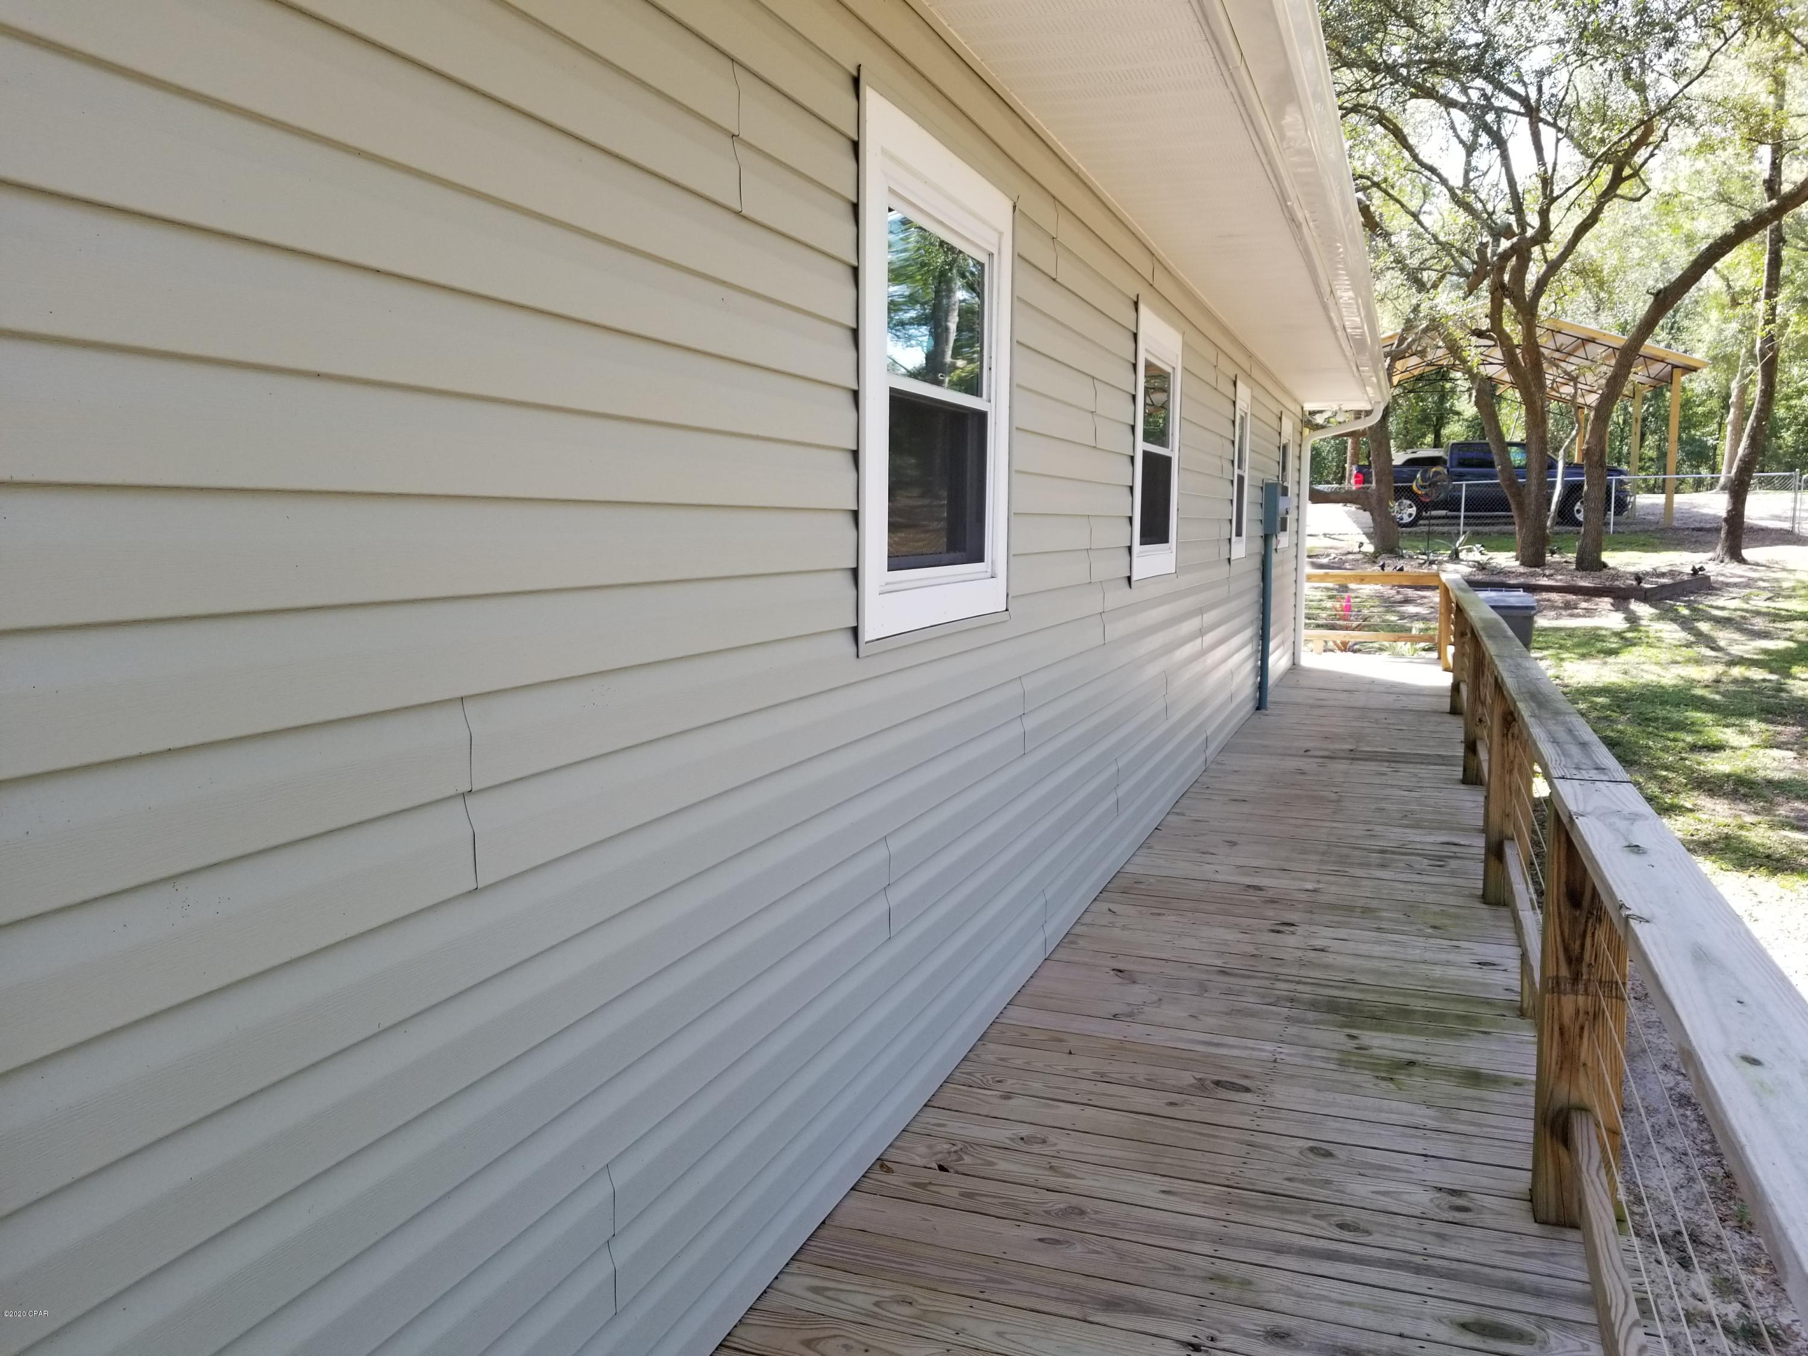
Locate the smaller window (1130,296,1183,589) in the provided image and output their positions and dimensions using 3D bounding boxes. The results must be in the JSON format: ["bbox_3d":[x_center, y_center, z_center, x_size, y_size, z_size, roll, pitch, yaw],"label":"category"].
[{"bbox_3d":[1.046,-0.961,5.734,0.080,1.070,1.010,3,7,20],"label":"smaller window"}]

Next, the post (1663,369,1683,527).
[{"bbox_3d":[16.220,-4.846,28.682,0.145,3.274,0.145,3,7,20],"label":"post"}]

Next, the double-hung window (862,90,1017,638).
[{"bbox_3d":[0.072,-0.663,3.151,0.080,1.070,1.018,3,7,20],"label":"double-hung window"}]

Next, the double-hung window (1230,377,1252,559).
[{"bbox_3d":[2.059,-1.274,8.417,0.080,1.069,0.733,3,7,20],"label":"double-hung window"}]

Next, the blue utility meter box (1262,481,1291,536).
[{"bbox_3d":[2.662,-1.204,9.688,0.175,0.380,0.260,3,7,20],"label":"blue utility meter box"}]

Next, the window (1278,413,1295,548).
[{"bbox_3d":[3.132,-1.610,11.260,0.080,1.072,0.943,3,7,20],"label":"window"}]

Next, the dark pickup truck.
[{"bbox_3d":[13.692,-4.511,31.821,5.930,1.970,2.050,3,7,20],"label":"dark pickup truck"}]

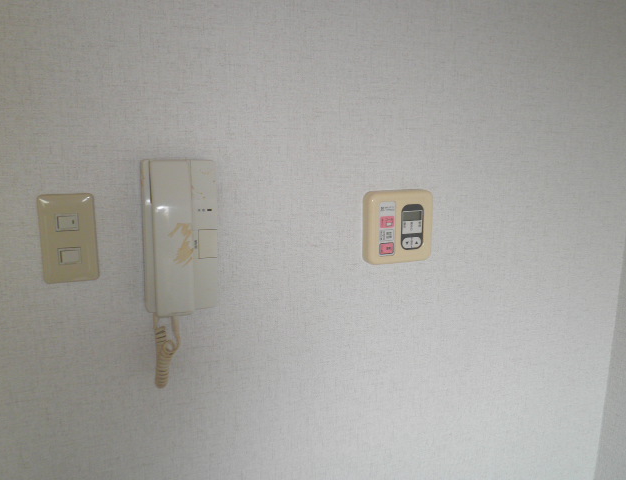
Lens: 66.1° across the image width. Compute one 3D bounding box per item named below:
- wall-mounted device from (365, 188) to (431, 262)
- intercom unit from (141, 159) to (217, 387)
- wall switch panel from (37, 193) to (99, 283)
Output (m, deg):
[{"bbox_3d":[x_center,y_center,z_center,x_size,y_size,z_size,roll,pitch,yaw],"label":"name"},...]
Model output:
[{"bbox_3d":[0.143,-0.021,0.802,0.121,0.121,0.022,-2,10,-19],"label":"wall-mounted device"},{"bbox_3d":[-0.185,0.054,0.684,0.101,0.330,0.055,-2,10,-19],"label":"intercom unit"},{"bbox_3d":[-0.330,0.000,0.649,0.070,0.120,0.011,-2,10,-19],"label":"wall switch panel"}]

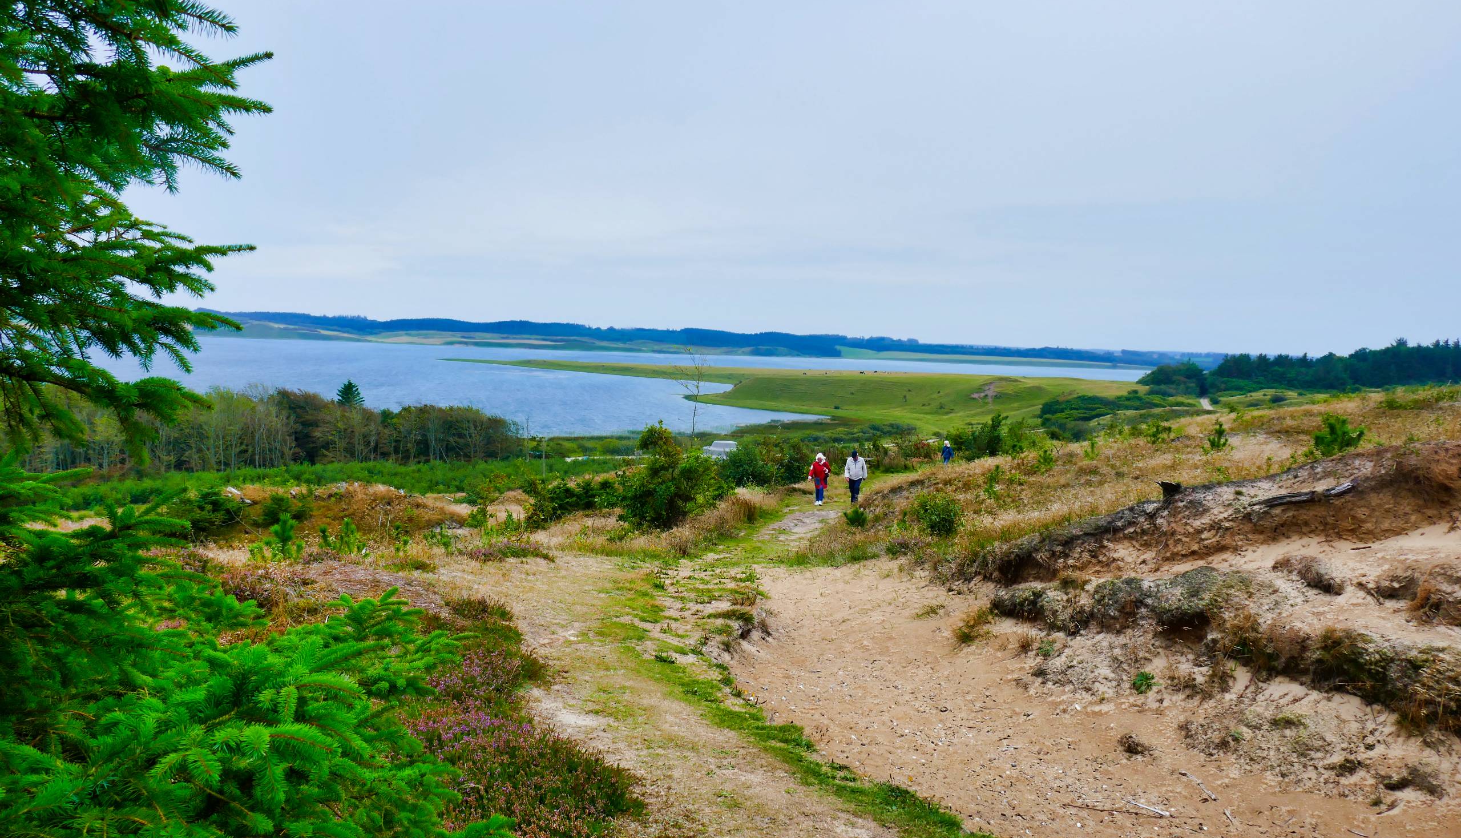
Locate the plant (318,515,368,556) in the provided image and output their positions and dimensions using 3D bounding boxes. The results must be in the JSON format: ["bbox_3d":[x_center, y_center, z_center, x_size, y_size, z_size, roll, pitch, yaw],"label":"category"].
[{"bbox_3d":[-4.966,1.500,13.000,0.631,0.504,0.580,2,5,0],"label":"plant"}]

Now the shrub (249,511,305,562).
[{"bbox_3d":[-5.546,1.437,12.400,0.656,0.605,0.604,2,5,0],"label":"shrub"}]

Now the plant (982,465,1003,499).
[{"bbox_3d":[6.197,1.486,24.000,0.476,0.798,0.438,2,5,0],"label":"plant"}]

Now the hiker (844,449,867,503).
[{"bbox_3d":[4.121,1.893,33.300,0.720,1.750,0.450,3,5,7],"label":"hiker"}]

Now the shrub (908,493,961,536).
[{"bbox_3d":[3.848,1.796,19.000,0.985,0.843,0.906,2,5,0],"label":"shrub"}]

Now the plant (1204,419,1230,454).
[{"bbox_3d":[8.627,0.304,18.000,0.456,0.599,0.420,2,5,0],"label":"plant"}]

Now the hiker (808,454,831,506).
[{"bbox_3d":[2.826,1.909,32.000,0.680,1.640,0.450,3,5,7],"label":"hiker"}]

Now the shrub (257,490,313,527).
[{"bbox_3d":[-7.030,1.414,16.000,0.882,0.585,0.812,2,5,0],"label":"shrub"}]

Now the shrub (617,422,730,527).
[{"bbox_3d":[-1.255,1.307,23.000,2.485,2.371,2.286,2,5,0],"label":"shrub"}]

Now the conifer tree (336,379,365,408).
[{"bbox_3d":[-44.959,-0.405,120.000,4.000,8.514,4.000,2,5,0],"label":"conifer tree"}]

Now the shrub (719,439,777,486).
[{"bbox_3d":[0.628,1.621,36.000,1.985,1.756,1.826,2,5,0],"label":"shrub"}]

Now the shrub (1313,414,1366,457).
[{"bbox_3d":[8.103,0.228,13.500,0.685,0.569,0.630,2,5,0],"label":"shrub"}]

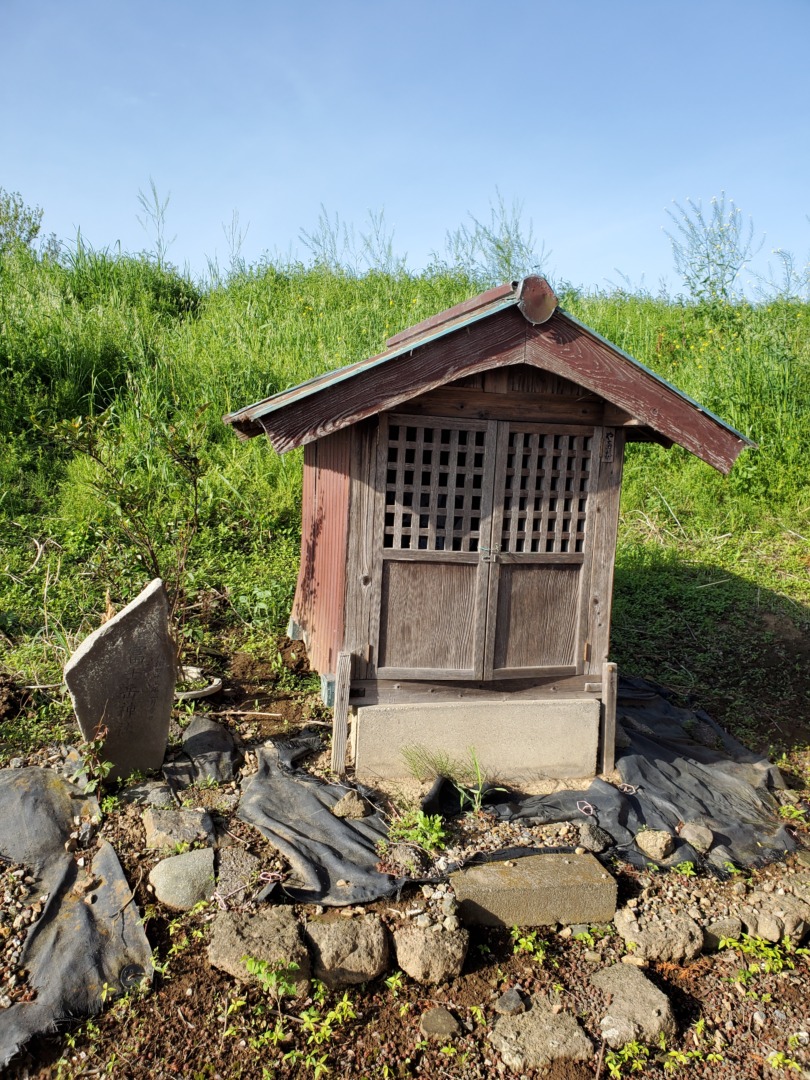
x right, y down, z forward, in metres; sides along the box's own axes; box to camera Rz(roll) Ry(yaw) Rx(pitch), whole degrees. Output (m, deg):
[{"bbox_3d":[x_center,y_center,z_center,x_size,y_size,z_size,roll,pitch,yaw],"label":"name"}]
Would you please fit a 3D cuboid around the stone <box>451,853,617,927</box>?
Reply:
[{"bbox_3d":[0.344,1.006,2.309,0.473,0.112,0.160,1,7,-15],"label":"stone"}]

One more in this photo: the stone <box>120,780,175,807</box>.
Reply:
[{"bbox_3d":[-0.901,0.886,2.840,0.180,0.051,0.135,0,7,-18],"label":"stone"}]

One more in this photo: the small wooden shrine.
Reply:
[{"bbox_3d":[0.154,-0.060,3.474,1.730,1.768,1.750,1,7,-15],"label":"small wooden shrine"}]

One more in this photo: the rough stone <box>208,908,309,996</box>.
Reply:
[{"bbox_3d":[-0.387,1.096,2.170,0.266,0.163,0.226,1,7,-9],"label":"rough stone"}]

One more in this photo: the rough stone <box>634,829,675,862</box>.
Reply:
[{"bbox_3d":[0.828,1.013,2.692,0.126,0.080,0.113,5,7,19],"label":"rough stone"}]

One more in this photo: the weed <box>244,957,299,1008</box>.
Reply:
[{"bbox_3d":[-0.342,1.132,2.065,0.140,0.108,0.119,1,7,-9],"label":"weed"}]

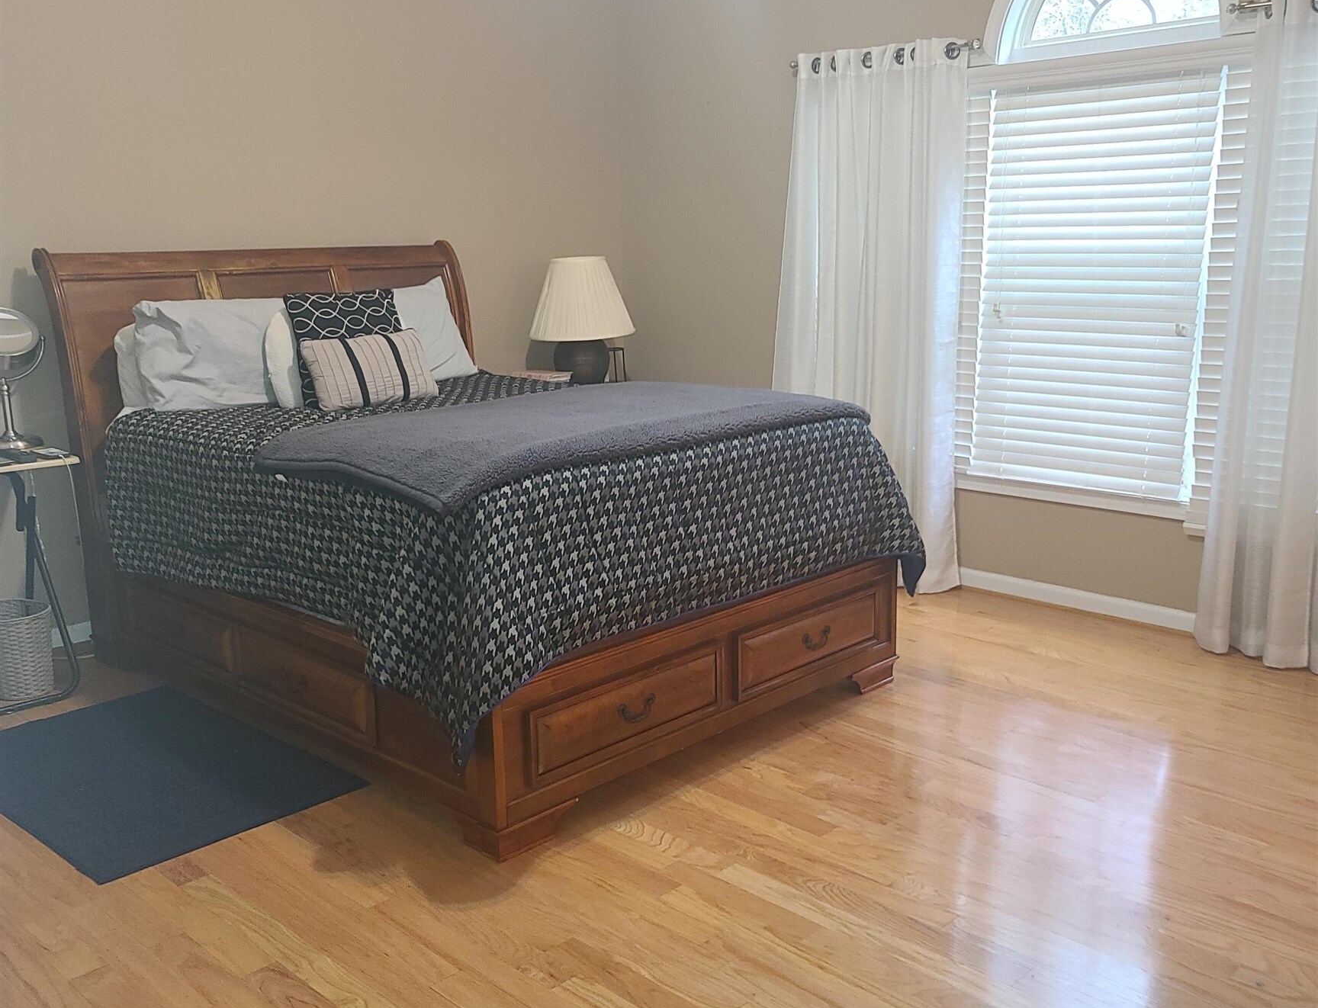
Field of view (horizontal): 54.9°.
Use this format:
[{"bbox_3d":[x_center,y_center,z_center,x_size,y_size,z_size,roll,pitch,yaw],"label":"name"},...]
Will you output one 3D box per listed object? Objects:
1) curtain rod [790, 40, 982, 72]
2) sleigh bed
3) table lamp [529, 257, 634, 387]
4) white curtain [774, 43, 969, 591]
[{"bbox_3d":[0.861,-1.747,4.947,0.894,0.051,0.074,11,18,44],"label":"curtain rod"},{"bbox_3d":[-0.646,-0.145,4.237,2.384,1.415,1.728,11,18,44],"label":"sleigh bed"},{"bbox_3d":[-0.357,-0.820,5.744,0.469,0.589,0.469,-1,13,0],"label":"table lamp"},{"bbox_3d":[0.819,-0.750,5.203,0.931,2.123,0.149,11,18,44],"label":"white curtain"}]

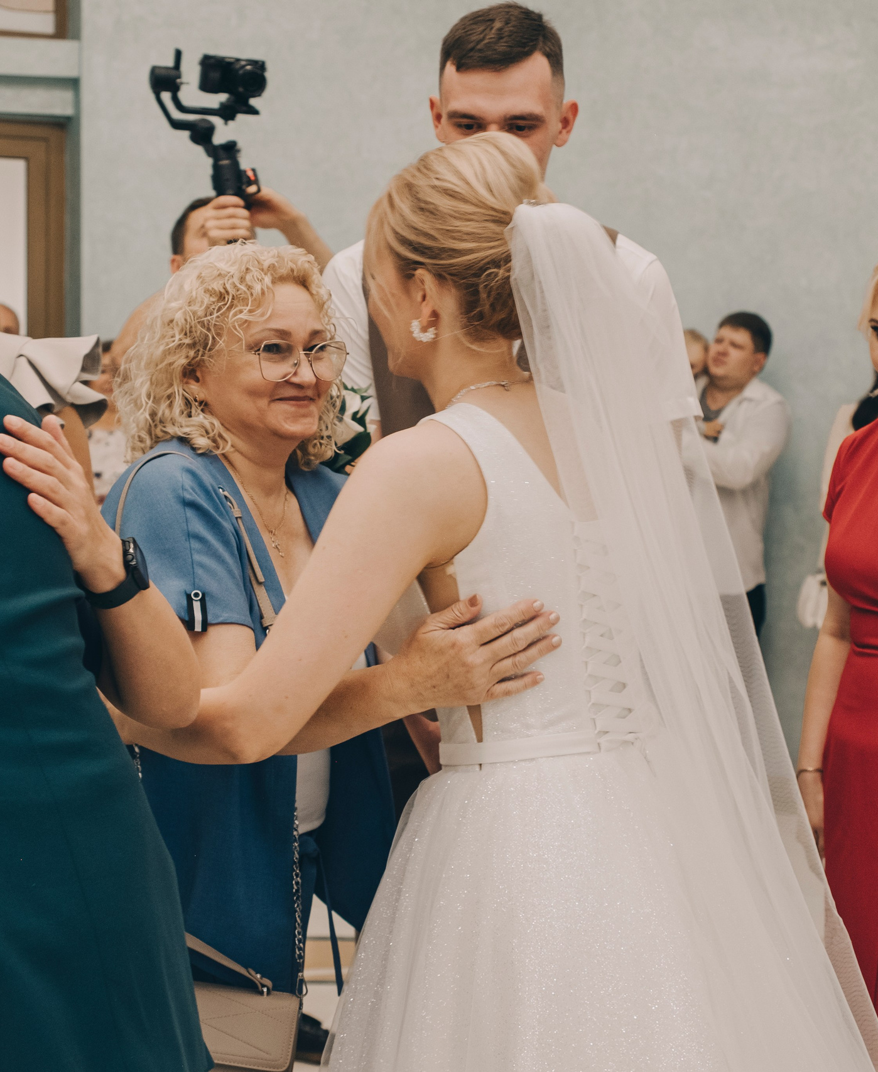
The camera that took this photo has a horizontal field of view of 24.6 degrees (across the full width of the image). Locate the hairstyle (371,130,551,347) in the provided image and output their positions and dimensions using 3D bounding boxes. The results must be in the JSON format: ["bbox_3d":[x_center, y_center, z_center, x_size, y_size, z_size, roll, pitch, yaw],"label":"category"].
[{"bbox_3d":[0.023,-0.313,2.120,0.205,0.225,0.175,2,3,37],"label":"hairstyle"}]

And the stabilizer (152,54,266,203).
[{"bbox_3d":[-0.440,-0.755,3.900,0.220,0.370,0.180,-8,3,-25],"label":"stabilizer"}]

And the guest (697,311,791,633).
[{"bbox_3d":[0.940,0.160,6.600,0.540,1.780,0.420,3,3,45],"label":"guest"}]

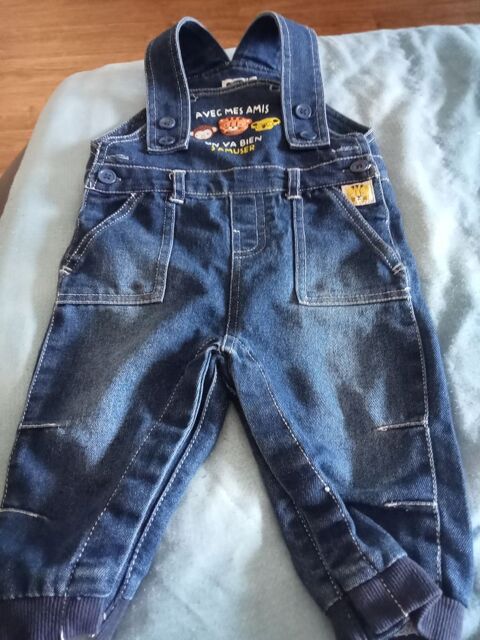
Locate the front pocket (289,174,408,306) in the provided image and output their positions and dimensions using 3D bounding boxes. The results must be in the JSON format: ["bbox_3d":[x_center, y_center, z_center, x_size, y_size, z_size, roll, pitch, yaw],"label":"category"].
[{"bbox_3d":[0.089,-0.063,0.418,0.093,0.012,0.126,1,60,-2],"label":"front pocket"}]

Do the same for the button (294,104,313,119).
[{"bbox_3d":[0.061,-0.199,0.495,0.016,0.004,0.016,1,60,-1],"label":"button"}]

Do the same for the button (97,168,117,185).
[{"bbox_3d":[-0.114,-0.123,0.445,0.016,0.004,0.016,1,60,-1],"label":"button"}]

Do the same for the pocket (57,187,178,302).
[{"bbox_3d":[-0.097,-0.059,0.408,0.088,0.012,0.112,-1,60,-2],"label":"pocket"}]

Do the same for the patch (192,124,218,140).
[{"bbox_3d":[-0.033,-0.173,0.477,0.026,0.003,0.020,-17,62,-11],"label":"patch"}]

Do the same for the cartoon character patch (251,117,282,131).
[{"bbox_3d":[0.025,-0.183,0.485,0.029,0.003,0.019,-13,61,-9],"label":"cartoon character patch"}]

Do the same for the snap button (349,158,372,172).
[{"bbox_3d":[0.108,-0.138,0.461,0.016,0.004,0.016,1,60,-1],"label":"snap button"}]

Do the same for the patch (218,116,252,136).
[{"bbox_3d":[-0.004,-0.181,0.482,0.032,0.003,0.025,-12,61,-9],"label":"patch"}]

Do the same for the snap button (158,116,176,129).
[{"bbox_3d":[-0.067,-0.183,0.481,0.016,0.004,0.016,1,60,-1],"label":"snap button"}]

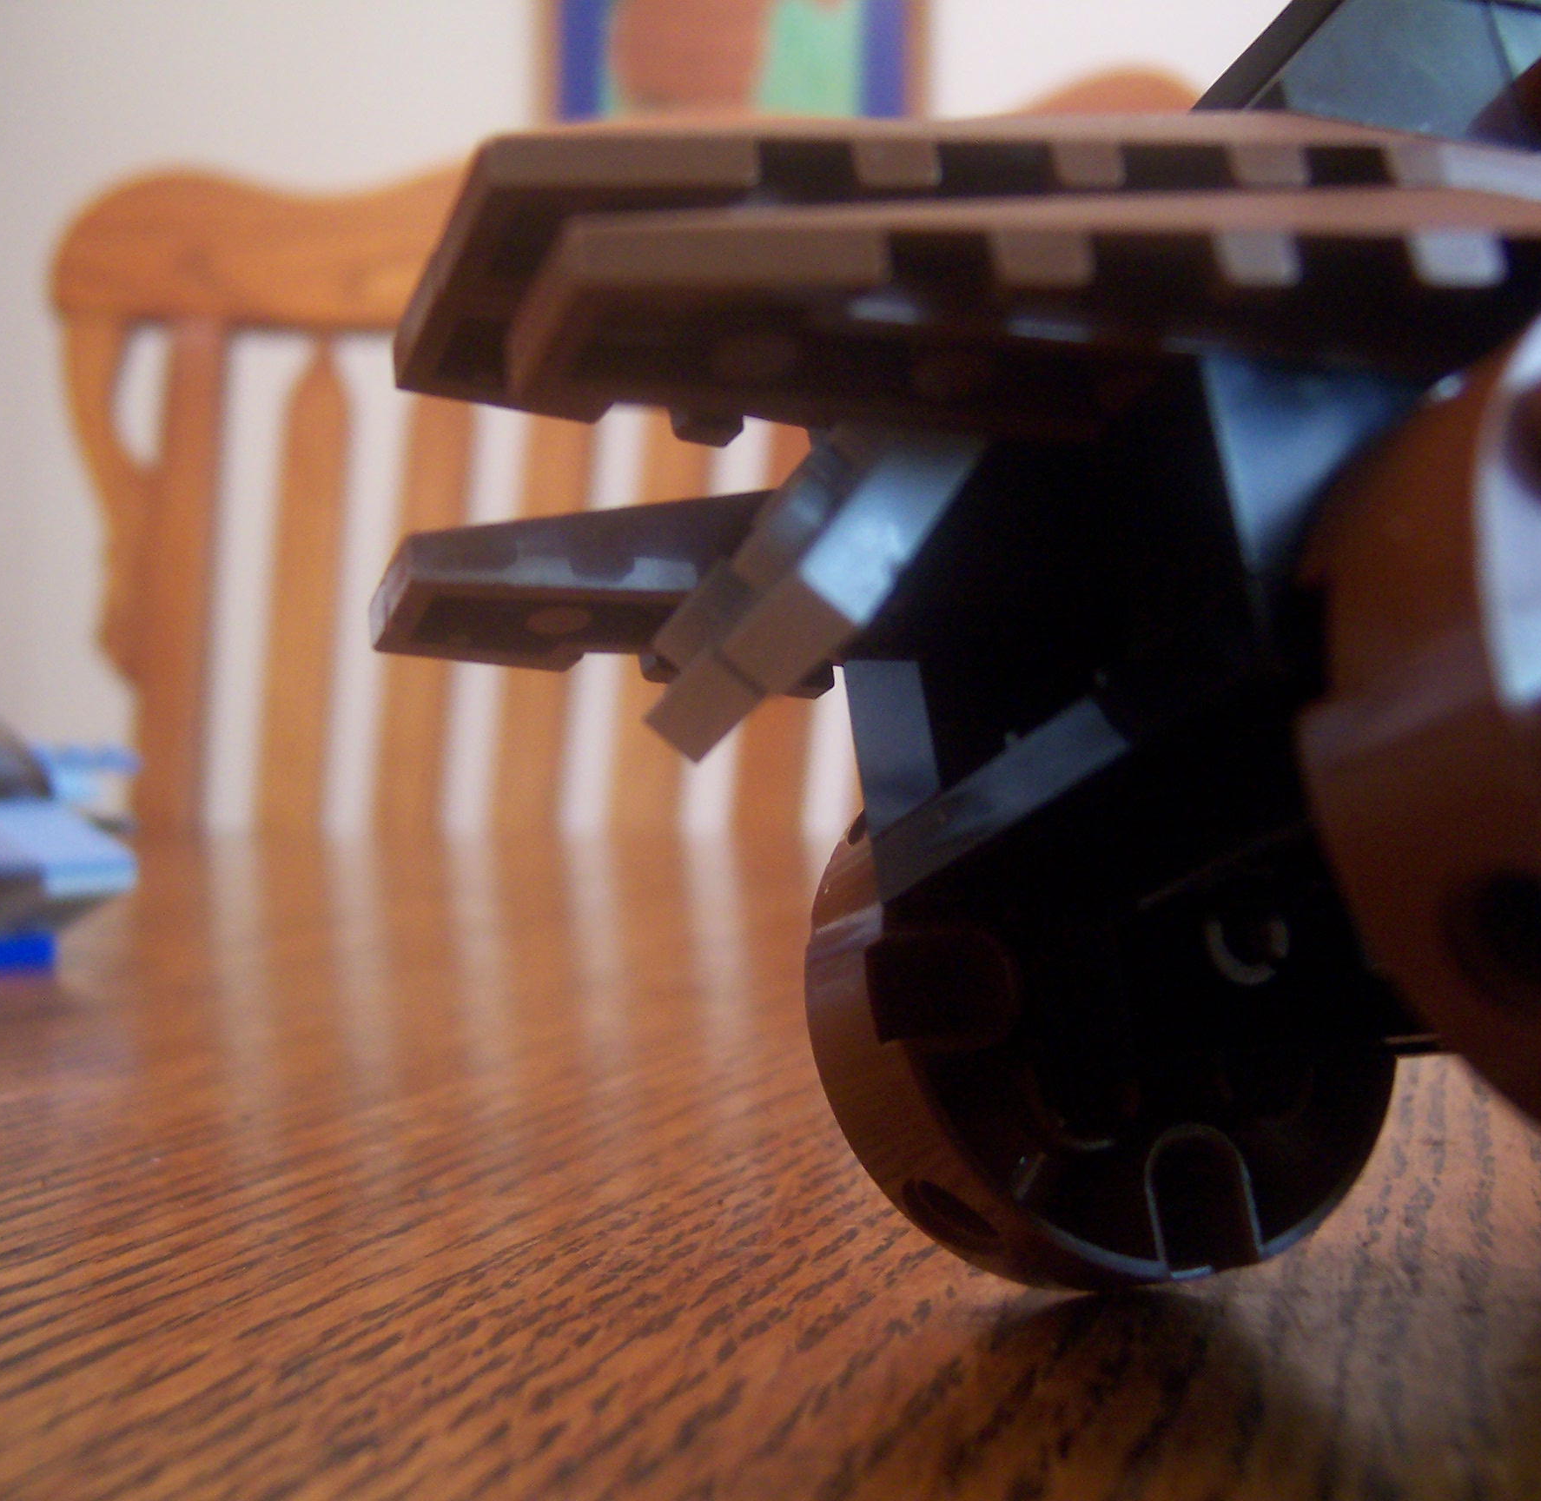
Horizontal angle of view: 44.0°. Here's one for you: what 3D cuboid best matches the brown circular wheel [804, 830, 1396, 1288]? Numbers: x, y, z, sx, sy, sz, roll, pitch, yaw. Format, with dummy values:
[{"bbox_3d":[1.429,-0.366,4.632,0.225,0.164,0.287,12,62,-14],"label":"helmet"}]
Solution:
[{"bbox_3d":[0.018,0.013,0.106,0.032,0.032,0.011,0,-19,-24],"label":"brown circular wheel"}]

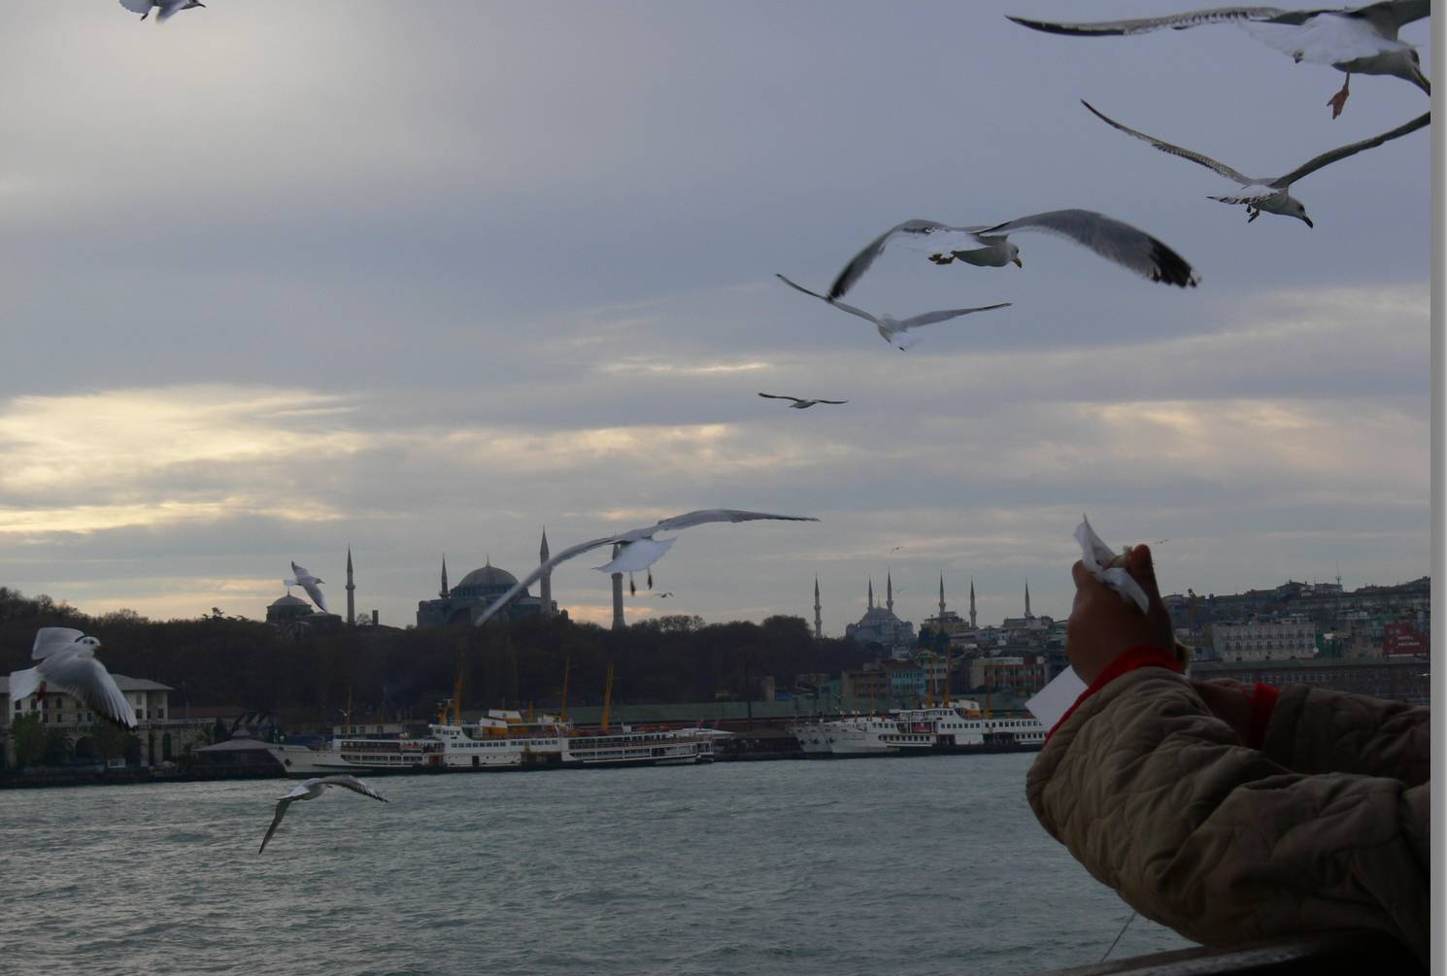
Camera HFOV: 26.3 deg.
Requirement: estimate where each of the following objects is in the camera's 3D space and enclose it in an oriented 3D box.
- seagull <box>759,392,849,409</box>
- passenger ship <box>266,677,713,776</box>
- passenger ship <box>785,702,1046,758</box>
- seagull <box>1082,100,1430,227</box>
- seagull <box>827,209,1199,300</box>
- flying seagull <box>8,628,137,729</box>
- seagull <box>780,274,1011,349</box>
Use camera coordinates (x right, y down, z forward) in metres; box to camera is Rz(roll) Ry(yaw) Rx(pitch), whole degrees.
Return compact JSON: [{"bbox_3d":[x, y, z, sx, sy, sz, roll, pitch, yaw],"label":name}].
[{"bbox_3d":[0.936,-1.014,36.000,1.250,0.200,0.550,2,-5,-38],"label":"seagull"},{"bbox_3d":[-35.480,37.173,480.000,70.000,13.500,13.000,-1,-4,-12],"label":"passenger ship"},{"bbox_3d":[39.456,39.273,500.000,58.000,10.000,12.000,-1,-4,-12],"label":"passenger ship"},{"bbox_3d":[1.543,-0.912,8.700,1.250,0.360,0.580,-5,-5,38],"label":"seagull"},{"bbox_3d":[0.805,-0.655,8.600,1.180,0.280,0.580,-5,-5,40],"label":"seagull"},{"bbox_3d":[-2.207,0.647,10.500,0.400,0.250,0.850,-23,31,-14],"label":"flying seagull"},{"bbox_3d":[0.847,-0.884,15.500,1.250,0.360,0.550,5,2,-18],"label":"seagull"}]

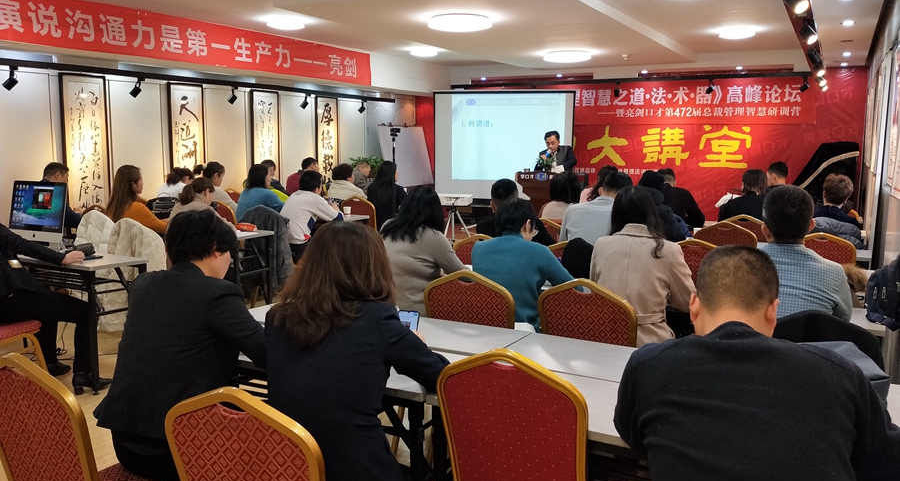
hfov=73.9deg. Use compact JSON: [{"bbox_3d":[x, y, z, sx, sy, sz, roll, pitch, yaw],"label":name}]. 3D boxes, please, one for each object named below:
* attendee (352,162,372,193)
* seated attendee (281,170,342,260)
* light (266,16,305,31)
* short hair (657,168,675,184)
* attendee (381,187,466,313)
[{"bbox_3d":[-1.093,-0.456,7.947,0.500,1.200,0.780,7,12,32],"label":"attendee"},{"bbox_3d":[-1.235,0.020,5.056,0.500,1.210,0.720,7,12,32],"label":"seated attendee"},{"bbox_3d":[-1.651,-2.172,6.021,0.380,0.080,0.380,1,10,0],"label":"light"},{"bbox_3d":[1.820,-0.549,5.050,0.165,0.150,0.190,5,10,25],"label":"short hair"},{"bbox_3d":[-0.053,0.327,3.436,0.500,1.270,0.780,9,13,37],"label":"attendee"}]

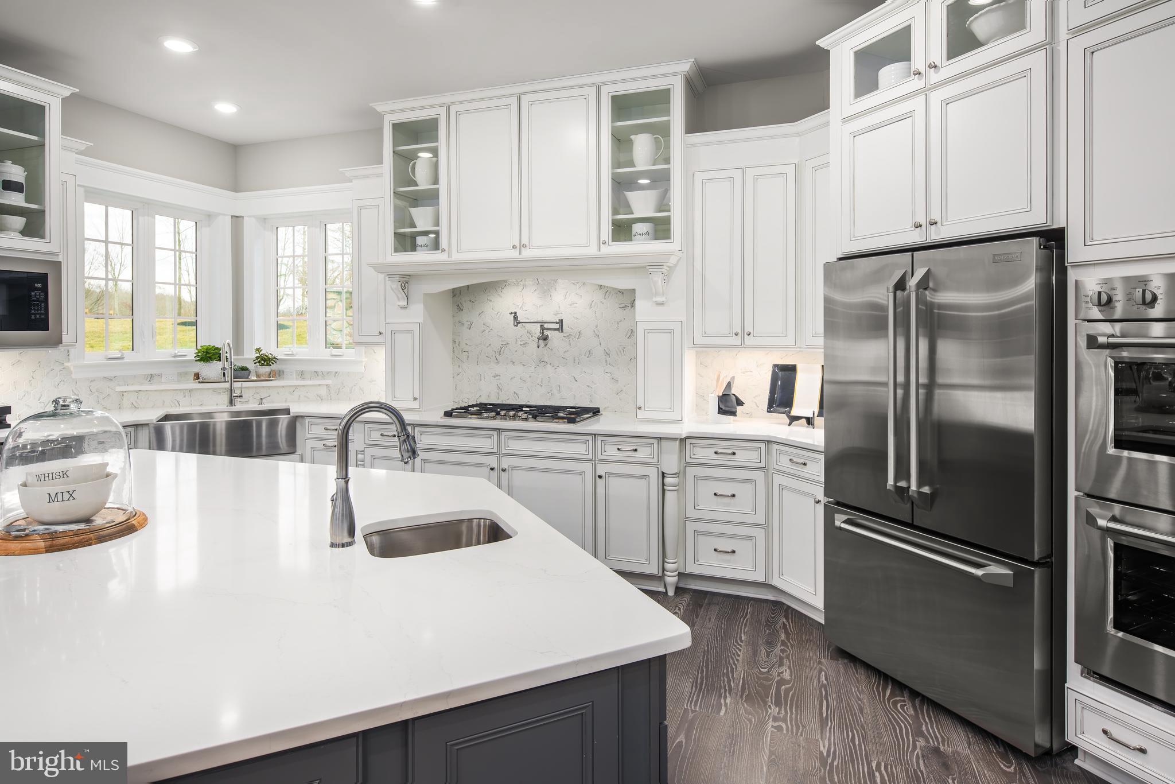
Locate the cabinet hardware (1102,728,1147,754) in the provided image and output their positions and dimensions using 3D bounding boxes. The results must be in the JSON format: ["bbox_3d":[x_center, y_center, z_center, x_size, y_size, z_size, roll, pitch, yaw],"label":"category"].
[{"bbox_3d":[1.663,1.087,1.931,0.030,0.021,0.118,-2,3,-27],"label":"cabinet hardware"}]

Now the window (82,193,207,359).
[{"bbox_3d":[-3.448,-0.834,4.848,0.100,1.160,0.990,1,3,18],"label":"window"}]

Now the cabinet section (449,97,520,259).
[{"bbox_3d":[-0.647,-1.457,4.396,0.519,1.063,0.370,1,3,18],"label":"cabinet section"}]

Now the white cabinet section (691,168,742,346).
[{"bbox_3d":[0.847,-0.824,3.935,0.286,1.062,0.330,1,3,18],"label":"white cabinet section"}]

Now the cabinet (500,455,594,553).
[{"bbox_3d":[-0.169,0.693,3.933,0.594,0.620,0.500,1,3,18],"label":"cabinet"}]

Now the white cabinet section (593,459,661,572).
[{"bbox_3d":[0.315,0.714,3.815,0.364,0.600,0.520,1,3,18],"label":"white cabinet section"}]

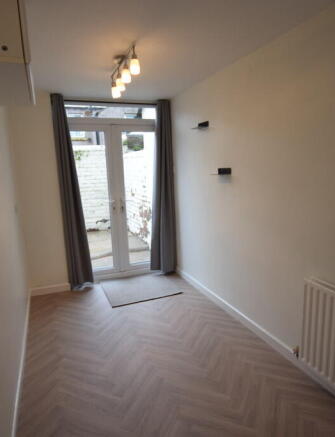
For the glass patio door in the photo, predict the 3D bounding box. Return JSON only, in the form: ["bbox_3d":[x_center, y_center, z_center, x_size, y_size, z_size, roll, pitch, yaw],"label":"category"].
[{"bbox_3d":[-0.628,-0.196,3.743,1.140,1.983,0.067,-5,11,-22],"label":"glass patio door"}]

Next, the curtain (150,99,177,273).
[{"bbox_3d":[-0.067,-0.354,3.826,0.333,2.245,0.127,-5,11,-22],"label":"curtain"}]

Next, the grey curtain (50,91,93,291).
[{"bbox_3d":[-1.086,-0.252,3.400,0.281,2.241,0.120,-5,11,-22],"label":"grey curtain"}]

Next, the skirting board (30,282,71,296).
[{"bbox_3d":[-1.401,0.870,3.526,0.459,0.087,0.019,-5,11,-22],"label":"skirting board"}]

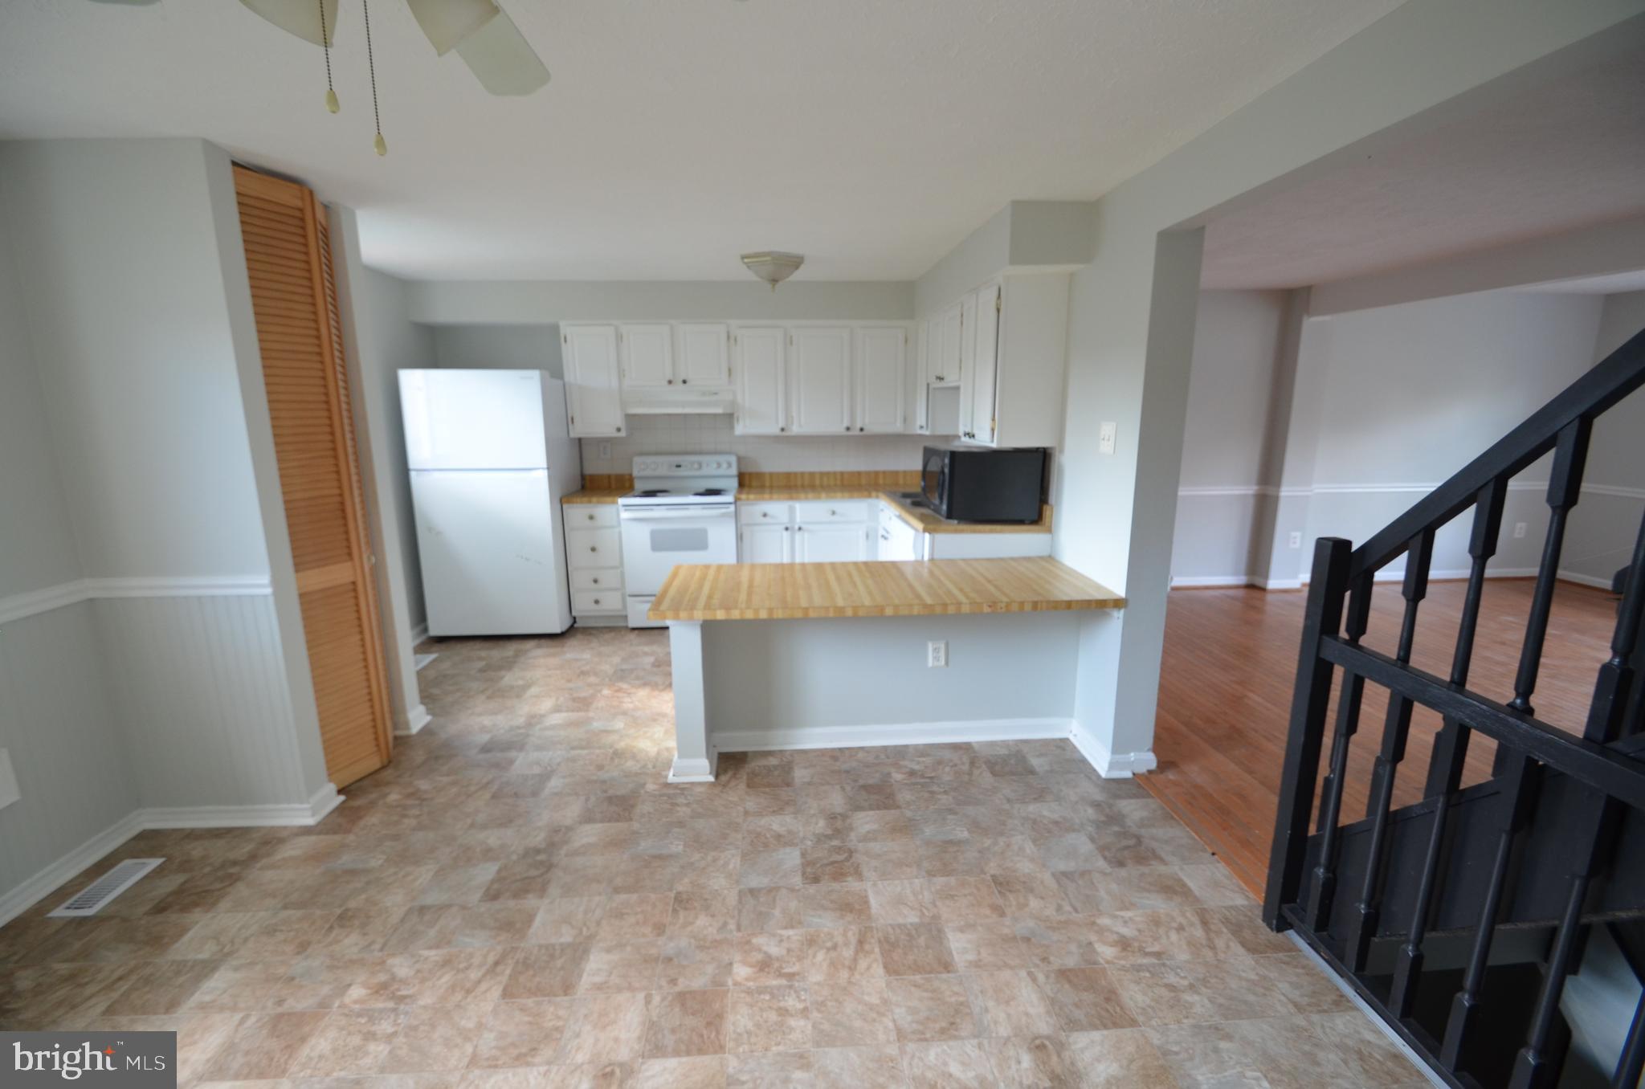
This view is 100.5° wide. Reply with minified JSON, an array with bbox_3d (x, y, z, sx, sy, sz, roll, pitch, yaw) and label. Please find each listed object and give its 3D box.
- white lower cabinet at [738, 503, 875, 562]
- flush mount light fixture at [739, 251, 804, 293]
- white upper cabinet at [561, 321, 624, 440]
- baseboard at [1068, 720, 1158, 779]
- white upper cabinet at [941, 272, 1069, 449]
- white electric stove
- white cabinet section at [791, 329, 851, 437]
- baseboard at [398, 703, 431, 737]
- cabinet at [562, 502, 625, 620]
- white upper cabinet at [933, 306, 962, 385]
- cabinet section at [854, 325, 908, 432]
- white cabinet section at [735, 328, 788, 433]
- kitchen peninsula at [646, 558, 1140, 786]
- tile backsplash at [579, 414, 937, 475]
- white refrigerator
[{"bbox_3d":[-0.130,0.046,5.024,0.941,0.818,0.614,-1,11,-4],"label":"white lower cabinet"},{"bbox_3d":[-0.273,-1.511,3.796,0.355,0.181,0.355,-1,11,-4],"label":"flush mount light fixture"},{"bbox_3d":[-1.574,-1.161,4.860,0.396,0.770,0.325,-1,11,-4],"label":"white upper cabinet"},{"bbox_3d":[1.258,0.884,3.000,0.215,0.102,0.367,-1,11,-4],"label":"baseboard"},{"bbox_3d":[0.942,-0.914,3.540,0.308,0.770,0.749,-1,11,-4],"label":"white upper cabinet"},{"bbox_3d":[-0.988,-0.035,4.901,0.760,1.170,0.682,-1,11,-4],"label":"white electric stove"},{"bbox_3d":[-0.021,-1.173,4.922,0.445,0.731,0.310,-1,12,-4],"label":"white cabinet section"},{"bbox_3d":[-1.975,0.837,3.313,0.089,0.095,0.179,-1,11,-4],"label":"baseboard"},{"bbox_3d":[-1.558,0.072,4.923,0.377,0.818,0.614,-1,11,-4],"label":"cabinet"},{"bbox_3d":[0.885,-1.174,4.048,0.333,0.445,0.795,-1,11,-4],"label":"white upper cabinet"},{"bbox_3d":[0.390,-1.180,4.952,0.369,0.731,0.310,-1,12,-4],"label":"cabinet section"},{"bbox_3d":[-0.439,-1.166,4.892,0.369,0.731,0.310,-1,12,-4],"label":"white cabinet section"},{"bbox_3d":[0.245,0.539,3.033,1.827,0.777,0.736,-1,11,-4],"label":"kitchen peninsula"},{"bbox_3d":[-0.427,-0.765,5.179,2.744,0.441,0.025,-1,11,-4],"label":"tile backsplash"},{"bbox_3d":[-2.167,-0.271,4.696,0.834,1.746,0.751,-1,11,-4],"label":"white refrigerator"}]

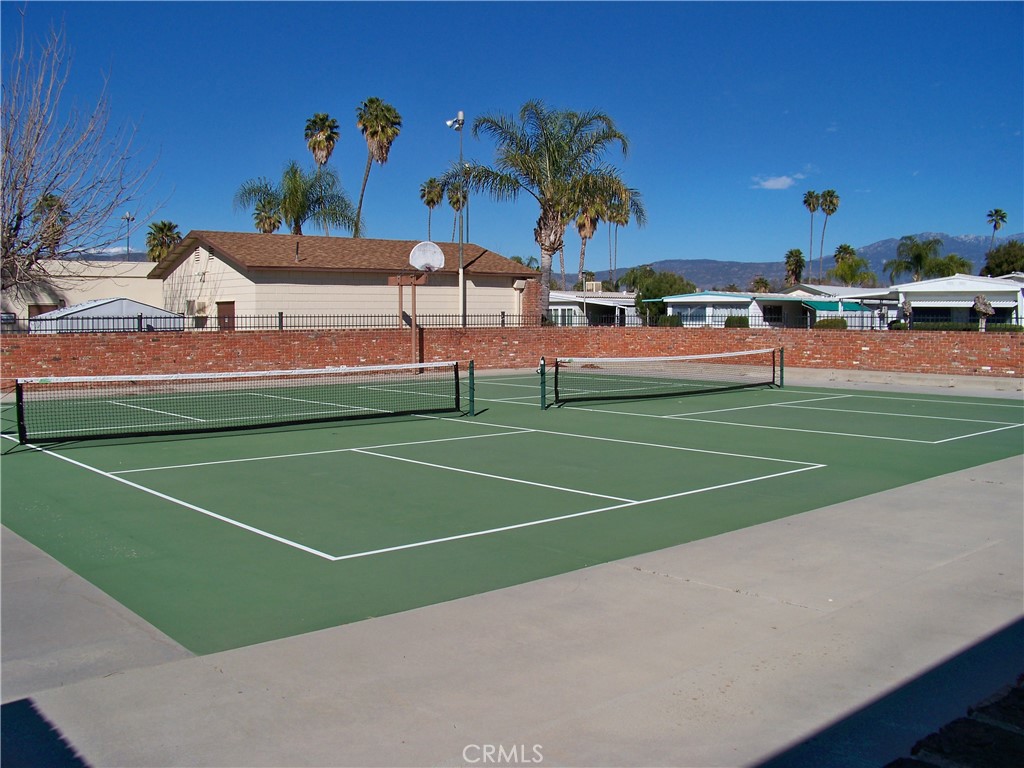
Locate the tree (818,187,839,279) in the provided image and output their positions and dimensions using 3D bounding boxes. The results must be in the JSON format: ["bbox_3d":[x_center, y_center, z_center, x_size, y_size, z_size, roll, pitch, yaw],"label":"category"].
[{"bbox_3d":[44.850,-17.732,139.107,2.840,20.030,2.800,1,4,18],"label":"tree"}]

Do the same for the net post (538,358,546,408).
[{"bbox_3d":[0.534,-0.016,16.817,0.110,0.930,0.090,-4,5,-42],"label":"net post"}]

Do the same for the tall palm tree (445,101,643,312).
[{"bbox_3d":[1.175,-5.788,37.192,7.480,9.780,7.200,0,4,2],"label":"tall palm tree"}]

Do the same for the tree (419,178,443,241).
[{"bbox_3d":[-9.514,-15.064,114.242,2.790,17.760,2.800,0,4,-5],"label":"tree"}]

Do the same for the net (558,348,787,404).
[{"bbox_3d":[3.287,-0.201,19.255,6.750,0.840,0.070,-4,5,-42],"label":"net"}]

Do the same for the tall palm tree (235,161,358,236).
[{"bbox_3d":[-11.999,-7.283,54.634,6.900,10.310,6.800,-1,4,-12],"label":"tall palm tree"}]

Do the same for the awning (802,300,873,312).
[{"bbox_3d":[19.173,-4.565,57.500,6.365,0.600,0.900,-4,5,-42],"label":"awning"}]

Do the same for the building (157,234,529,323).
[{"bbox_3d":[-5.274,-2.632,31.392,10.576,4.151,7.048,-4,5,-42],"label":"building"}]

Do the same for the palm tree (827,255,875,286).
[{"bbox_3d":[30.387,-7.924,87.658,4.480,7.360,4.500,2,4,19],"label":"palm tree"}]

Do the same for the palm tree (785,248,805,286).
[{"bbox_3d":[36.180,-12.122,125.355,2.561,10.353,2.561,-4,5,-42],"label":"palm tree"}]

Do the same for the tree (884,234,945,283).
[{"bbox_3d":[37.833,-9.301,92.574,5.670,9.490,5.700,2,4,22],"label":"tree"}]

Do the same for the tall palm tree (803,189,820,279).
[{"bbox_3d":[44.499,-18.502,145.698,2.599,20.378,2.599,-4,5,-42],"label":"tall palm tree"}]

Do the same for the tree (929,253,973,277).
[{"bbox_3d":[42.716,-8.801,95.614,4.490,8.100,4.600,2,4,24],"label":"tree"}]

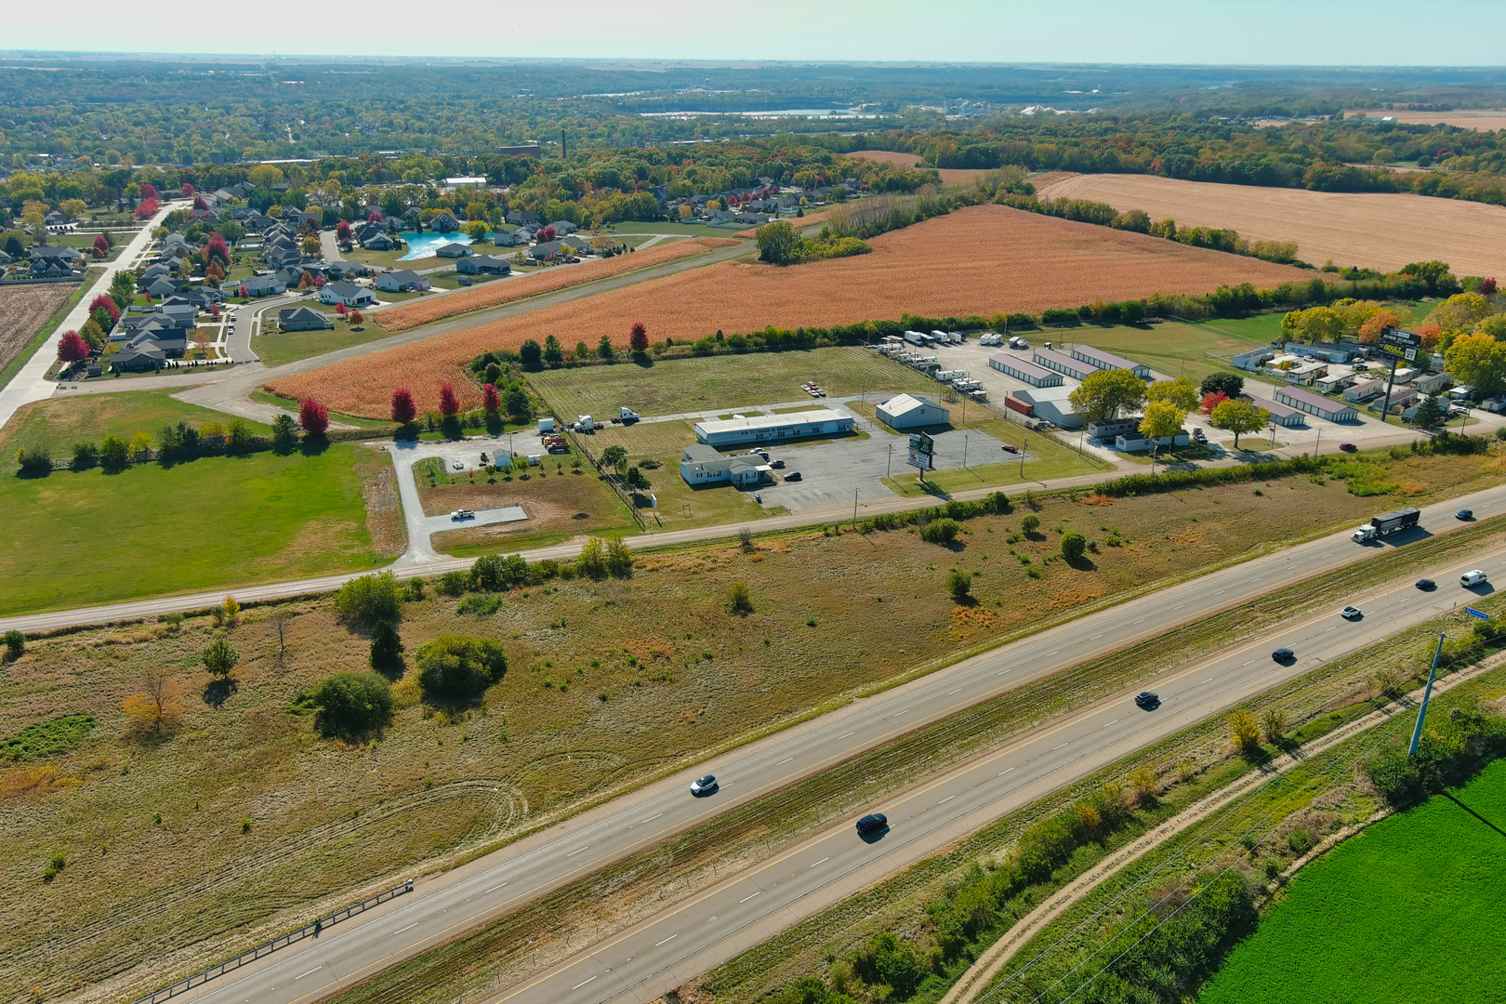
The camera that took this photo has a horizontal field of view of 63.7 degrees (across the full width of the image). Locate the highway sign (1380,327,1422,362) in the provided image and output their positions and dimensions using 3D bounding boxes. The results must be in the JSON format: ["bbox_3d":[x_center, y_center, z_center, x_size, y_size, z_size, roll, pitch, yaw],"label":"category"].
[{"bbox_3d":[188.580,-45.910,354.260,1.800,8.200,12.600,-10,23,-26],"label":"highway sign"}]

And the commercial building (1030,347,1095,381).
[{"bbox_3d":[108.990,-46.590,414.350,9.500,4.500,30.800,-7,21,-19],"label":"commercial building"}]

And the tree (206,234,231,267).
[{"bbox_3d":[-261.370,-122.300,593.400,10.730,15.360,10.730,-8,22,-22],"label":"tree"}]

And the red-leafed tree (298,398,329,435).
[{"bbox_3d":[-121.037,-23.422,334.527,8.400,10.966,8.400,1,20,0],"label":"red-leafed tree"}]

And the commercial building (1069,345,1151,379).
[{"bbox_3d":[124.241,-48.858,420.581,8.325,4.100,30.890,-8,22,-22],"label":"commercial building"}]

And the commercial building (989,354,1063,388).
[{"bbox_3d":[91.920,-44.636,408.316,9.014,4.015,31.233,-7,22,-19],"label":"commercial building"}]

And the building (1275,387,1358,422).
[{"bbox_3d":[173.075,-30.340,372.199,8.716,4.021,25.126,-5,21,-15],"label":"building"}]

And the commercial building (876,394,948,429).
[{"bbox_3d":[47.031,-27.046,355.719,17.687,6.613,12.517,-7,22,-19],"label":"commercial building"}]

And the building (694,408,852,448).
[{"bbox_3d":[6.268,-21.147,342.306,43.761,4.000,10.180,-7,22,-20],"label":"building"}]

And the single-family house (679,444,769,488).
[{"bbox_3d":[-9.050,-10.020,311.570,20.700,4.800,23.300,-8,22,-22],"label":"single-family house"}]

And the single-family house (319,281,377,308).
[{"bbox_3d":[-173.260,-89.540,520.080,22.300,6.400,14.500,13,24,30],"label":"single-family house"}]

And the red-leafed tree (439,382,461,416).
[{"bbox_3d":[-88.290,-29.480,352.990,6.280,11.100,6.280,-5,21,-14],"label":"red-leafed tree"}]

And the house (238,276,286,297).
[{"bbox_3d":[-213.845,-94.220,530.108,18.600,5.900,13.300,-10,23,-26],"label":"house"}]

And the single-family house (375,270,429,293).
[{"bbox_3d":[-155.805,-98.668,543.316,17.934,6.300,17.869,17,26,37],"label":"single-family house"}]

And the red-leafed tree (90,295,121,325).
[{"bbox_3d":[-247.378,-72.776,462.435,10.800,11.982,10.800,1,20,0],"label":"red-leafed tree"}]

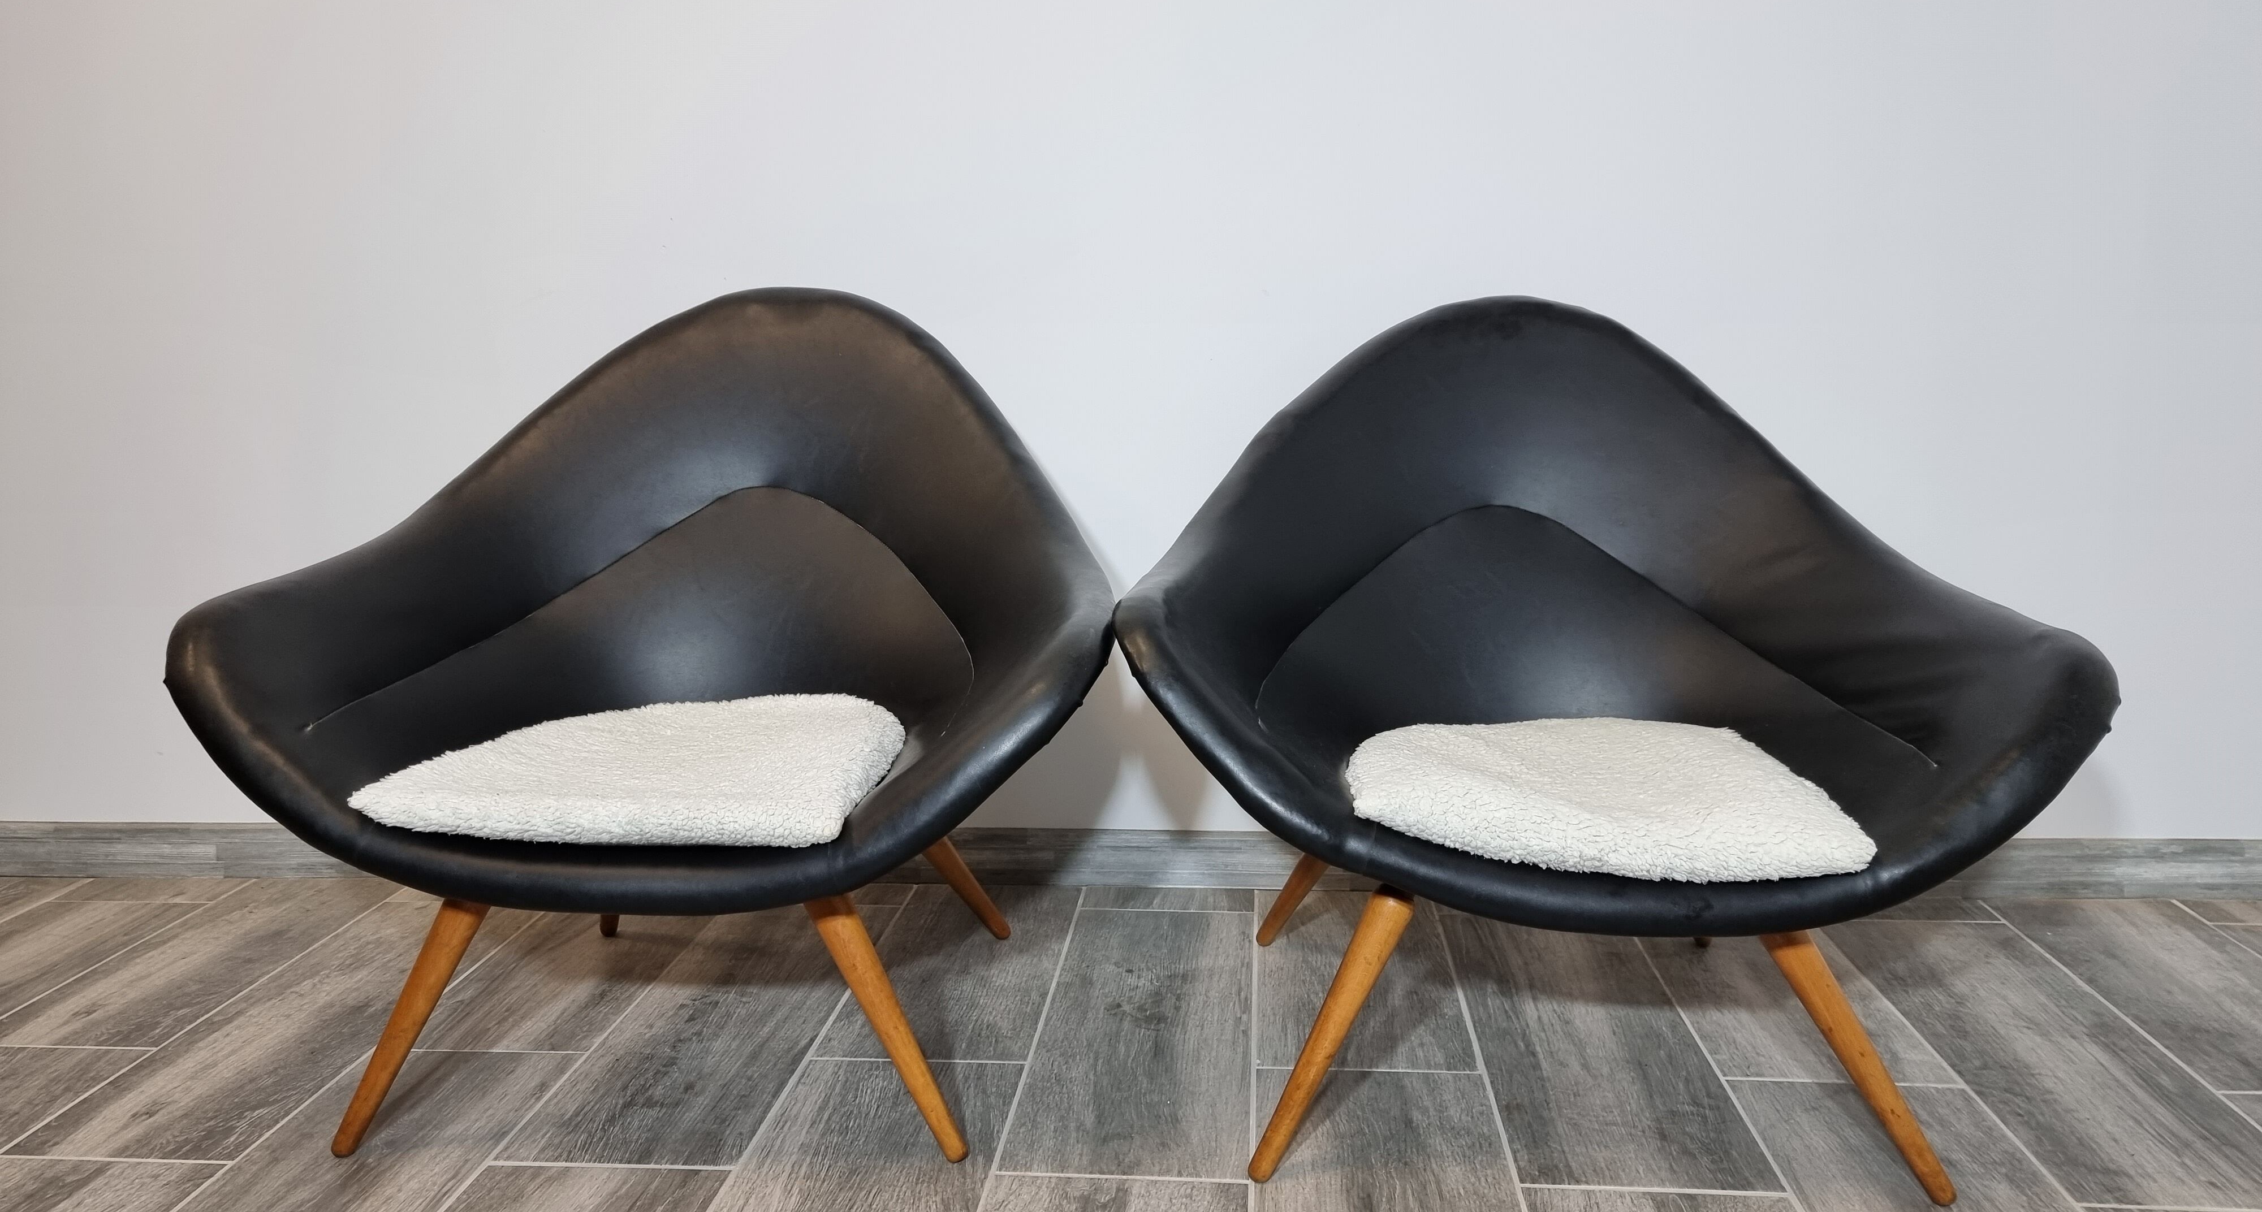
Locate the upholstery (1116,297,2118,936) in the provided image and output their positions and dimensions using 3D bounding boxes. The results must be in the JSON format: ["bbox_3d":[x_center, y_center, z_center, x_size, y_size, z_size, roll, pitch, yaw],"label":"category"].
[{"bbox_3d":[0.375,-0.032,1.384,0.787,0.488,0.621,0,10,7],"label":"upholstery"}]

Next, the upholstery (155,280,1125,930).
[{"bbox_3d":[-0.392,-0.039,1.451,0.795,0.501,0.621,0,10,4],"label":"upholstery"}]

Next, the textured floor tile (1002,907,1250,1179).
[{"bbox_3d":[0.014,0.407,1.521,0.207,0.010,0.574,0,10,5],"label":"textured floor tile"}]

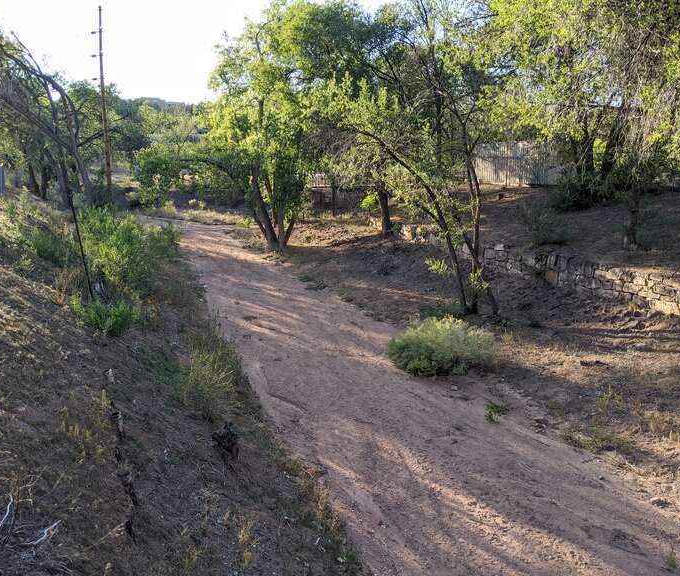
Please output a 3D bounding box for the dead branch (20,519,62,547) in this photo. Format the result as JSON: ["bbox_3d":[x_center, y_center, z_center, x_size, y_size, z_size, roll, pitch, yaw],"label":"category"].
[{"bbox_3d":[-1.750,1.429,3.500,0.210,0.110,0.160,-6,12,-28],"label":"dead branch"}]

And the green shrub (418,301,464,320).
[{"bbox_3d":[2.047,0.499,12.200,0.880,0.520,0.750,2,11,10],"label":"green shrub"}]

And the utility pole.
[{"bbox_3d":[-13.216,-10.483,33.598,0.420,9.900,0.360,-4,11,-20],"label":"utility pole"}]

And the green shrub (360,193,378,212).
[{"bbox_3d":[1.453,-4.162,29.500,0.950,1.000,0.900,1,11,3],"label":"green shrub"}]

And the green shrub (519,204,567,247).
[{"bbox_3d":[5.003,-1.544,14.800,1.100,1.000,1.050,4,11,18],"label":"green shrub"}]

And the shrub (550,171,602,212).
[{"bbox_3d":[7.739,-3.158,19.600,1.600,1.350,1.500,4,11,21],"label":"shrub"}]

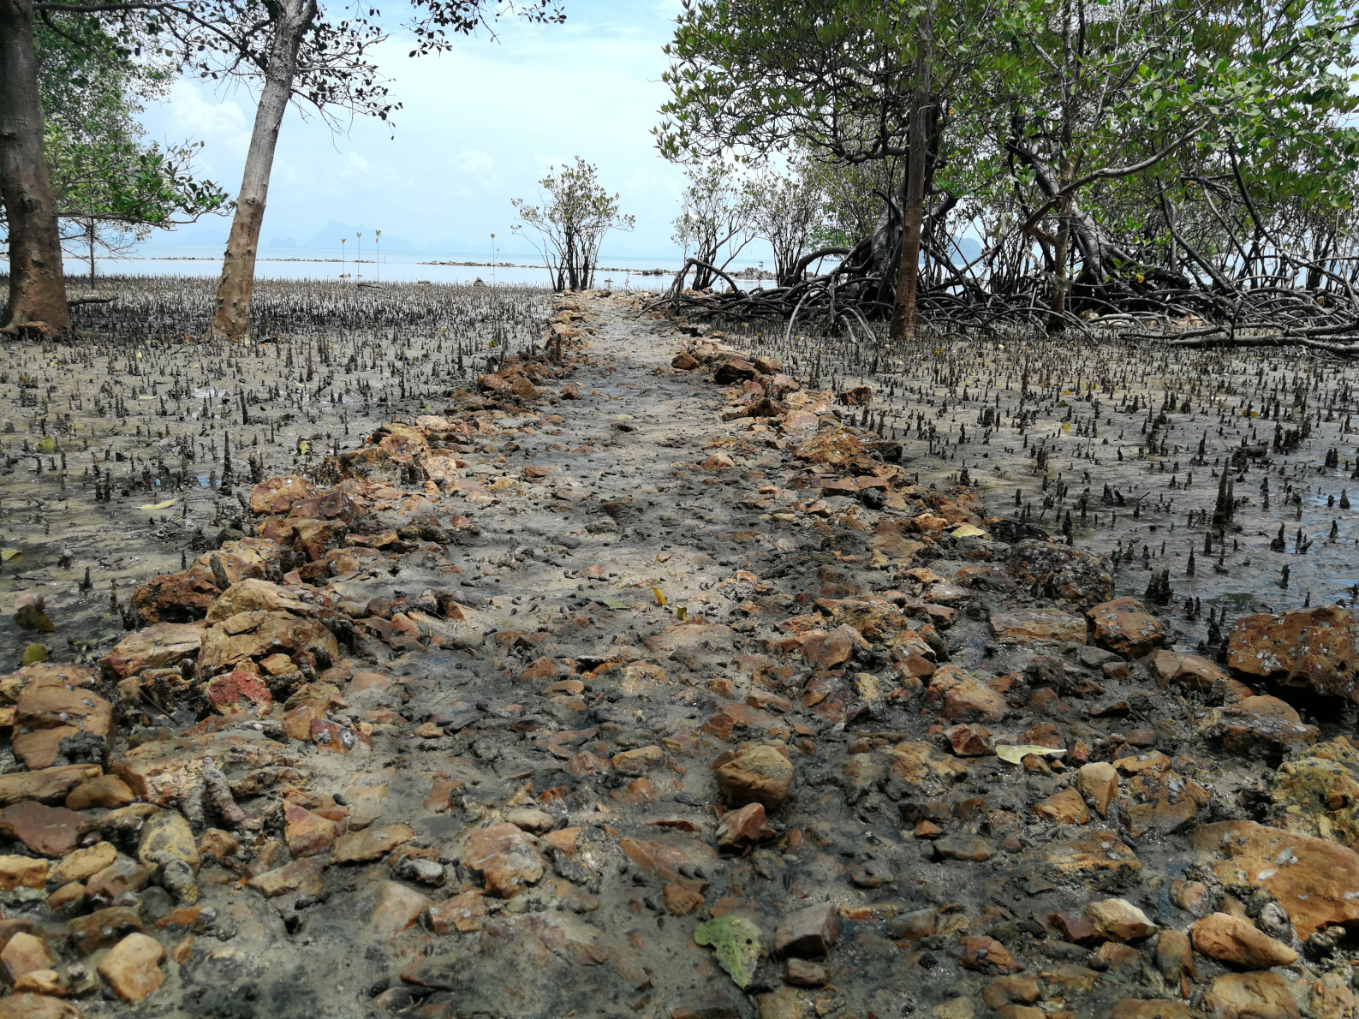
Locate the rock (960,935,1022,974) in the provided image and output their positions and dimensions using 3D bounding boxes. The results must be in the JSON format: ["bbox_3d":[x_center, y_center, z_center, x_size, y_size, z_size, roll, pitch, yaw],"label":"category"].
[{"bbox_3d":[0.387,0.553,1.318,0.073,0.031,0.047,4,14,10],"label":"rock"}]

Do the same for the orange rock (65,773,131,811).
[{"bbox_3d":[-0.973,0.472,1.772,0.101,0.037,0.058,-6,15,-30],"label":"orange rock"}]

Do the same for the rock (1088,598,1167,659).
[{"bbox_3d":[1.138,0.300,2.702,0.181,0.125,0.159,7,15,23],"label":"rock"}]

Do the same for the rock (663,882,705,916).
[{"bbox_3d":[0.006,0.585,1.592,0.062,0.038,0.051,2,13,1],"label":"rock"}]

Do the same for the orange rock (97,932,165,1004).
[{"bbox_3d":[-0.716,0.597,1.384,0.077,0.066,0.079,-6,15,-29],"label":"orange rock"}]

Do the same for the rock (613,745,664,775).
[{"bbox_3d":[-0.070,0.423,1.793,0.087,0.042,0.052,-1,14,-10],"label":"rock"}]

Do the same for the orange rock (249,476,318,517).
[{"bbox_3d":[-1.463,-0.052,3.912,0.233,0.128,0.181,-4,14,-20],"label":"orange rock"}]

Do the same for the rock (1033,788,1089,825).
[{"bbox_3d":[0.599,0.467,1.667,0.082,0.045,0.057,4,14,10],"label":"rock"}]

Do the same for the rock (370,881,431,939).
[{"bbox_3d":[-0.357,0.513,1.357,0.074,0.058,0.059,-4,14,-19],"label":"rock"}]

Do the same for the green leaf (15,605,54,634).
[{"bbox_3d":[-1.689,0.287,2.776,0.084,0.060,0.075,-7,16,-32],"label":"green leaf"}]

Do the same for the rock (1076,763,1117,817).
[{"bbox_3d":[0.747,0.501,1.895,0.064,0.088,0.076,7,14,23],"label":"rock"}]

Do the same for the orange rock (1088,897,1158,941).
[{"bbox_3d":[0.578,0.537,1.387,0.084,0.038,0.050,4,14,12],"label":"orange rock"}]

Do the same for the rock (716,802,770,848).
[{"bbox_3d":[0.107,0.527,1.774,0.090,0.062,0.066,2,13,4],"label":"rock"}]

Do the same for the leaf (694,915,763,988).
[{"bbox_3d":[0.067,0.548,1.321,0.087,0.020,0.145,0,13,-6],"label":"leaf"}]

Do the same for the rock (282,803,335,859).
[{"bbox_3d":[-0.533,0.462,1.527,0.065,0.071,0.061,5,14,15],"label":"rock"}]

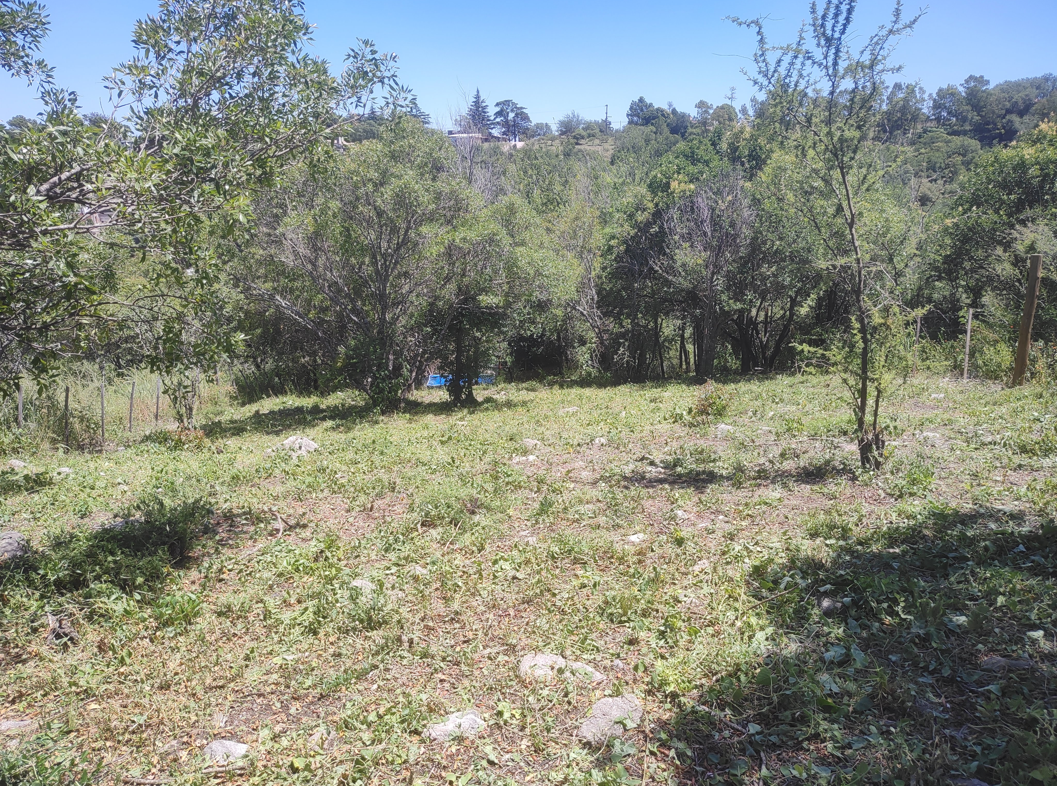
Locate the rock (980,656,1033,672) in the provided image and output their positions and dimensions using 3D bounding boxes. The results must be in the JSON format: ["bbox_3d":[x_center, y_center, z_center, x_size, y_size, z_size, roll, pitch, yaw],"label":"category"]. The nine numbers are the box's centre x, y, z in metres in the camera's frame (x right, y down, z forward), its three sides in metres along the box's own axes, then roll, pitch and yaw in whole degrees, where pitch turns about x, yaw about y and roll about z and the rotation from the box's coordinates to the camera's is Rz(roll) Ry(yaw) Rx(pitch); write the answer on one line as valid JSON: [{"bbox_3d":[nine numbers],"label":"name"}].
[{"bbox_3d":[1.905,1.081,2.800,0.185,0.045,0.090,2,7,12],"label":"rock"}]

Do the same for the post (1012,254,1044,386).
[{"bbox_3d":[6.965,-1.020,9.800,0.150,1.830,0.150,4,7,0],"label":"post"}]

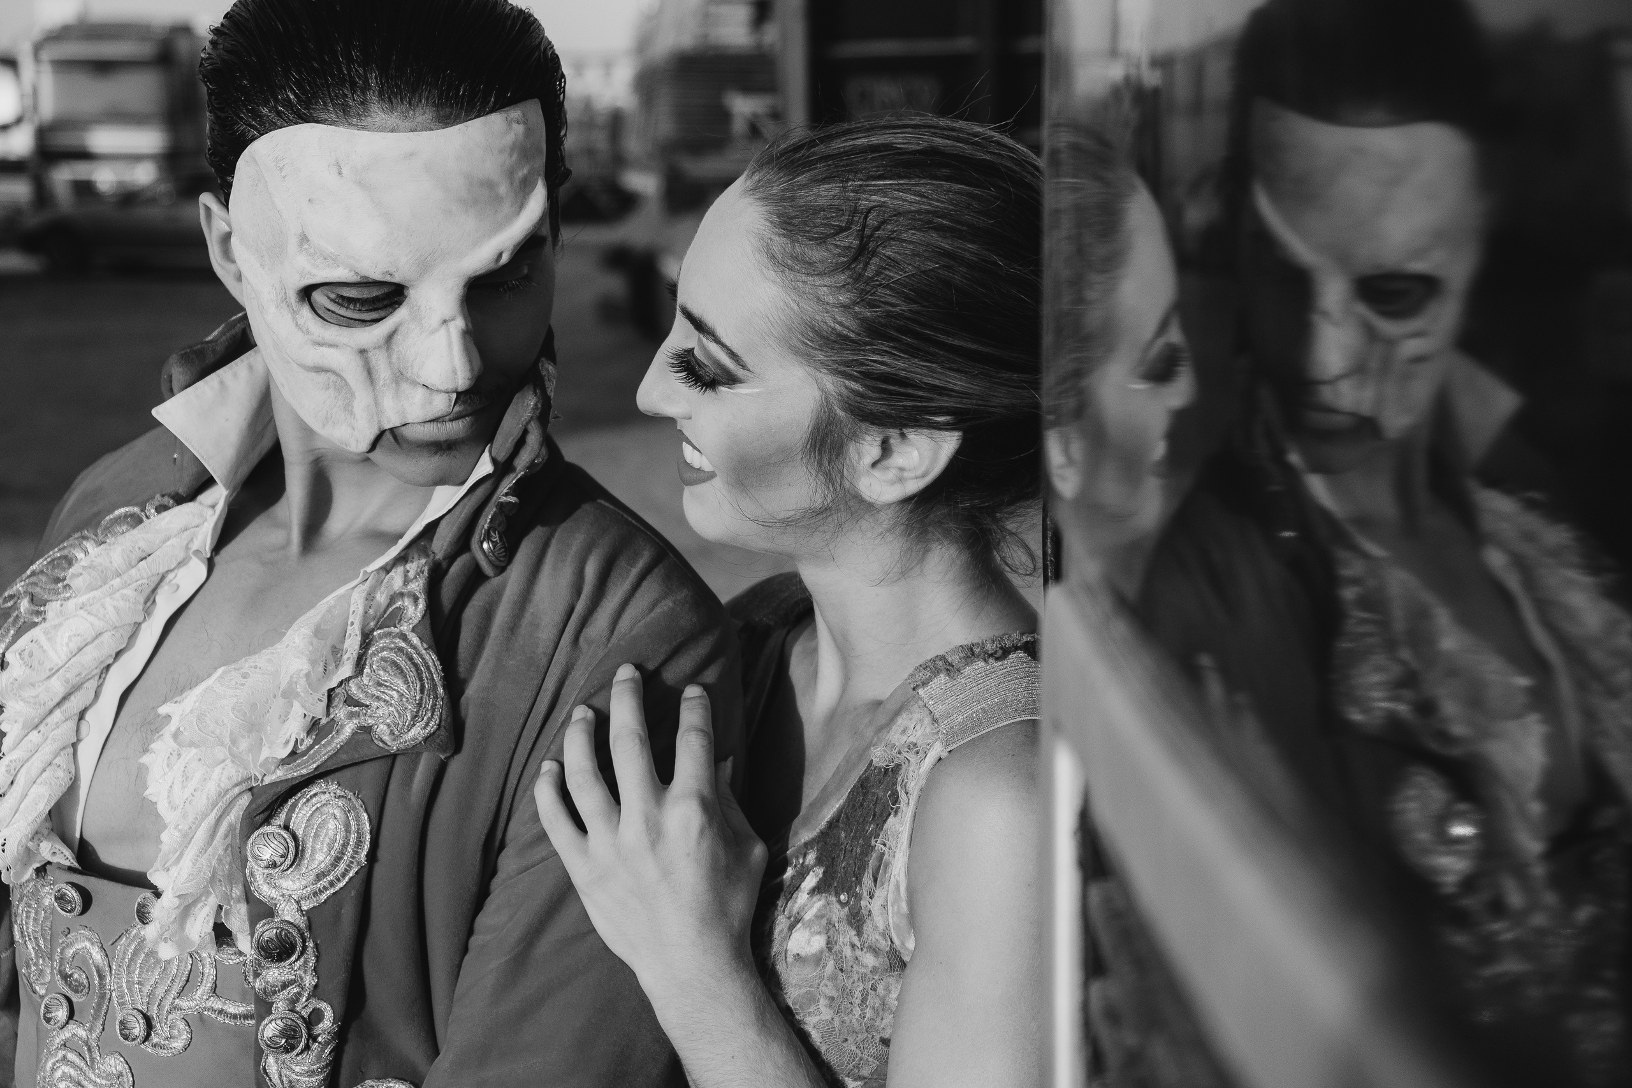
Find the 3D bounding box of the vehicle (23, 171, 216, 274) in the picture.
[{"bbox_3d":[-9.150,-4.550,38.000,4.300,1.450,1.750,0,8,-3],"label":"vehicle"}]

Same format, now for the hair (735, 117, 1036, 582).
[{"bbox_3d":[0.048,-0.103,1.380,0.190,0.235,0.170,3,10,-12],"label":"hair"}]

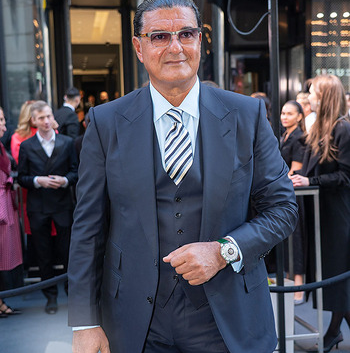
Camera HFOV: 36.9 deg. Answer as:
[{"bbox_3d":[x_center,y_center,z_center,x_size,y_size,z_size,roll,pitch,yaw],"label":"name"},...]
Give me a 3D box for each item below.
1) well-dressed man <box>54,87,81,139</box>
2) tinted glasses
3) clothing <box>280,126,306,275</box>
[{"bbox_3d":[-1.180,-0.060,5.750,0.520,1.780,0.360,1,5,27],"label":"well-dressed man"},{"bbox_3d":[-0.022,-0.377,1.415,0.147,0.046,0.145,-8,11,-18],"label":"tinted glasses"},{"bbox_3d":[0.965,0.200,4.360,0.420,1.250,0.300,3,6,43],"label":"clothing"}]

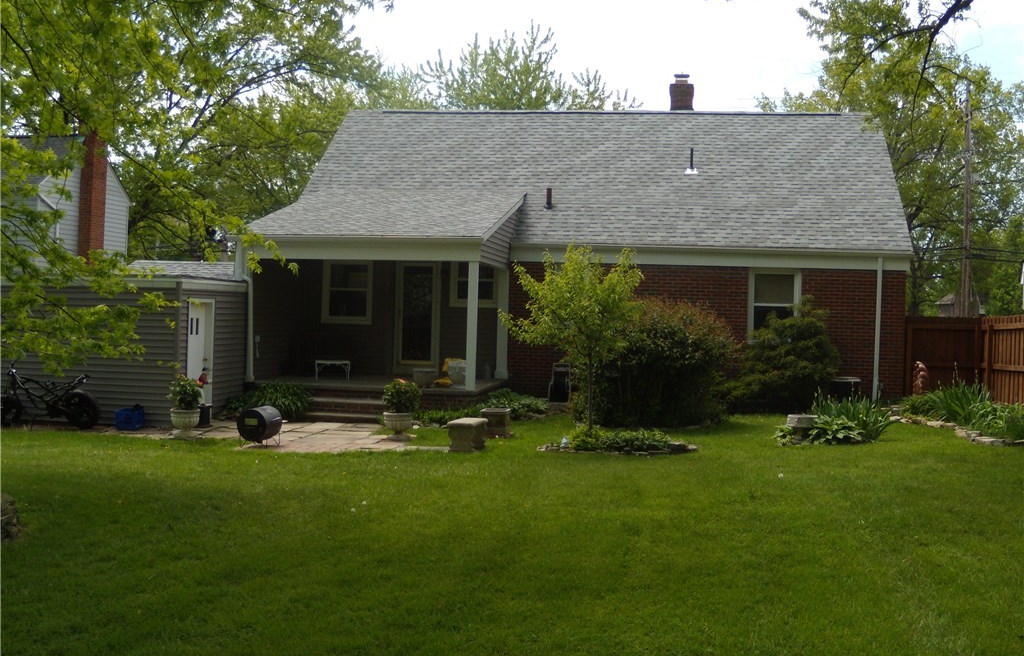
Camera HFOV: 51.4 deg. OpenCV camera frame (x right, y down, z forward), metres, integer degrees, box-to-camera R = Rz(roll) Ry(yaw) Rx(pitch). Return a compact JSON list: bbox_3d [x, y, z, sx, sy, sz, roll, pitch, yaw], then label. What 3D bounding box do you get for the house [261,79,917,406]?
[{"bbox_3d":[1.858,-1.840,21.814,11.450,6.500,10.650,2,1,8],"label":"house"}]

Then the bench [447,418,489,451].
[{"bbox_3d":[-0.589,1.434,14.303,0.370,0.385,0.740,2,1,13],"label":"bench"}]

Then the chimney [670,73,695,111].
[{"bbox_3d":[3.723,-5.083,23.412,0.540,1.000,0.540,2,1,8],"label":"chimney"}]

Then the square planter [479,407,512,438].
[{"bbox_3d":[-0.225,1.357,15.188,0.400,0.390,0.400,2,1,8],"label":"square planter"}]

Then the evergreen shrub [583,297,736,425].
[{"bbox_3d":[2.416,0.521,17.416,2.450,2.006,2.200,2,1,8],"label":"evergreen shrub"}]

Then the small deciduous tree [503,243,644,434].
[{"bbox_3d":[0.813,0.196,15.221,2.000,2.719,1.900,2,1,8],"label":"small deciduous tree"}]

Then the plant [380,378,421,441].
[{"bbox_3d":[-1.577,1.148,14.957,0.550,0.878,0.550,2,1,8],"label":"plant"}]

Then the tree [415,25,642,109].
[{"bbox_3d":[0.340,-5.110,40.098,9.500,12.587,9.000,2,1,8],"label":"tree"}]

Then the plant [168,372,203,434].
[{"bbox_3d":[-4.611,1.086,15.007,0.490,0.919,0.490,2,1,8],"label":"plant"}]

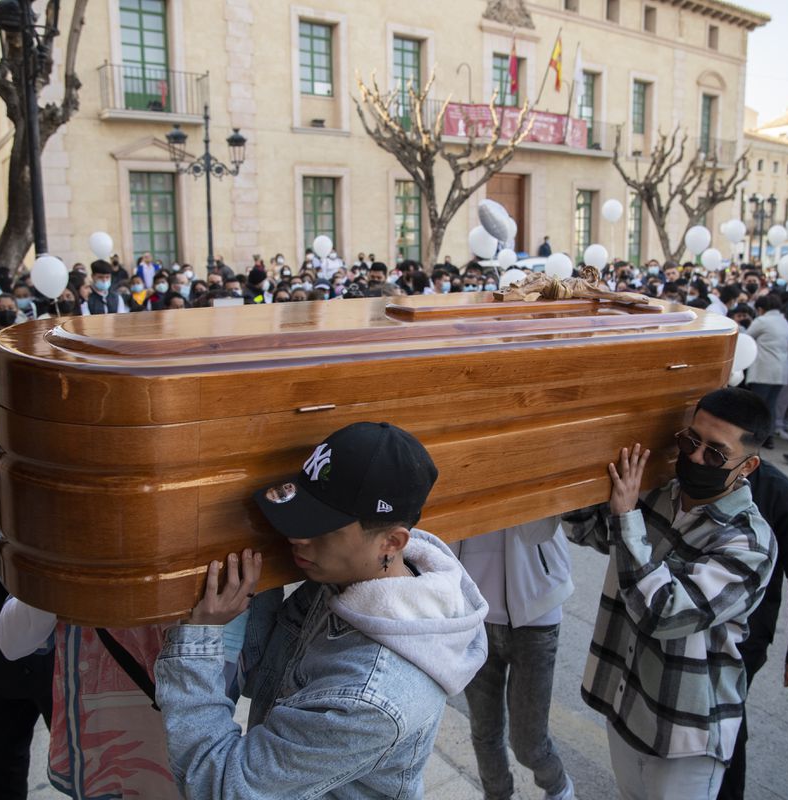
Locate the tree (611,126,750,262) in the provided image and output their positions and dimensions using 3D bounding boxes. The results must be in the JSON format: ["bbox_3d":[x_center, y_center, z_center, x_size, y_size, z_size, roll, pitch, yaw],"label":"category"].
[{"bbox_3d":[7.604,-4.623,21.341,3.900,5.400,3.800,-8,12,-36],"label":"tree"}]

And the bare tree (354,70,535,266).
[{"bbox_3d":[0.987,-3.603,15.617,3.700,5.500,3.600,-8,12,-36],"label":"bare tree"}]

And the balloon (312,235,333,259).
[{"bbox_3d":[-1.040,-2.232,11.631,0.285,0.320,0.285,-1,10,0],"label":"balloon"}]

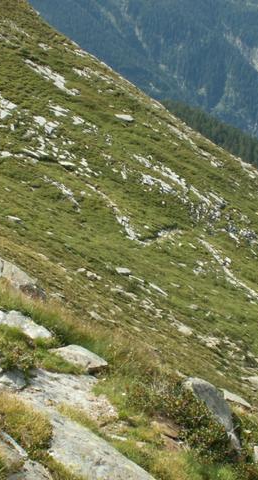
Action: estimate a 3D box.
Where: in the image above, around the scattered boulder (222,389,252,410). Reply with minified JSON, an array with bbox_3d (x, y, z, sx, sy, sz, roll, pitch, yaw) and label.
[{"bbox_3d":[1.321,1.960,11.588,0.366,0.250,0.293,1,12,7],"label":"scattered boulder"}]

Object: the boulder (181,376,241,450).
[{"bbox_3d":[0.719,1.502,8.118,0.492,0.600,0.394,1,12,5],"label":"boulder"}]

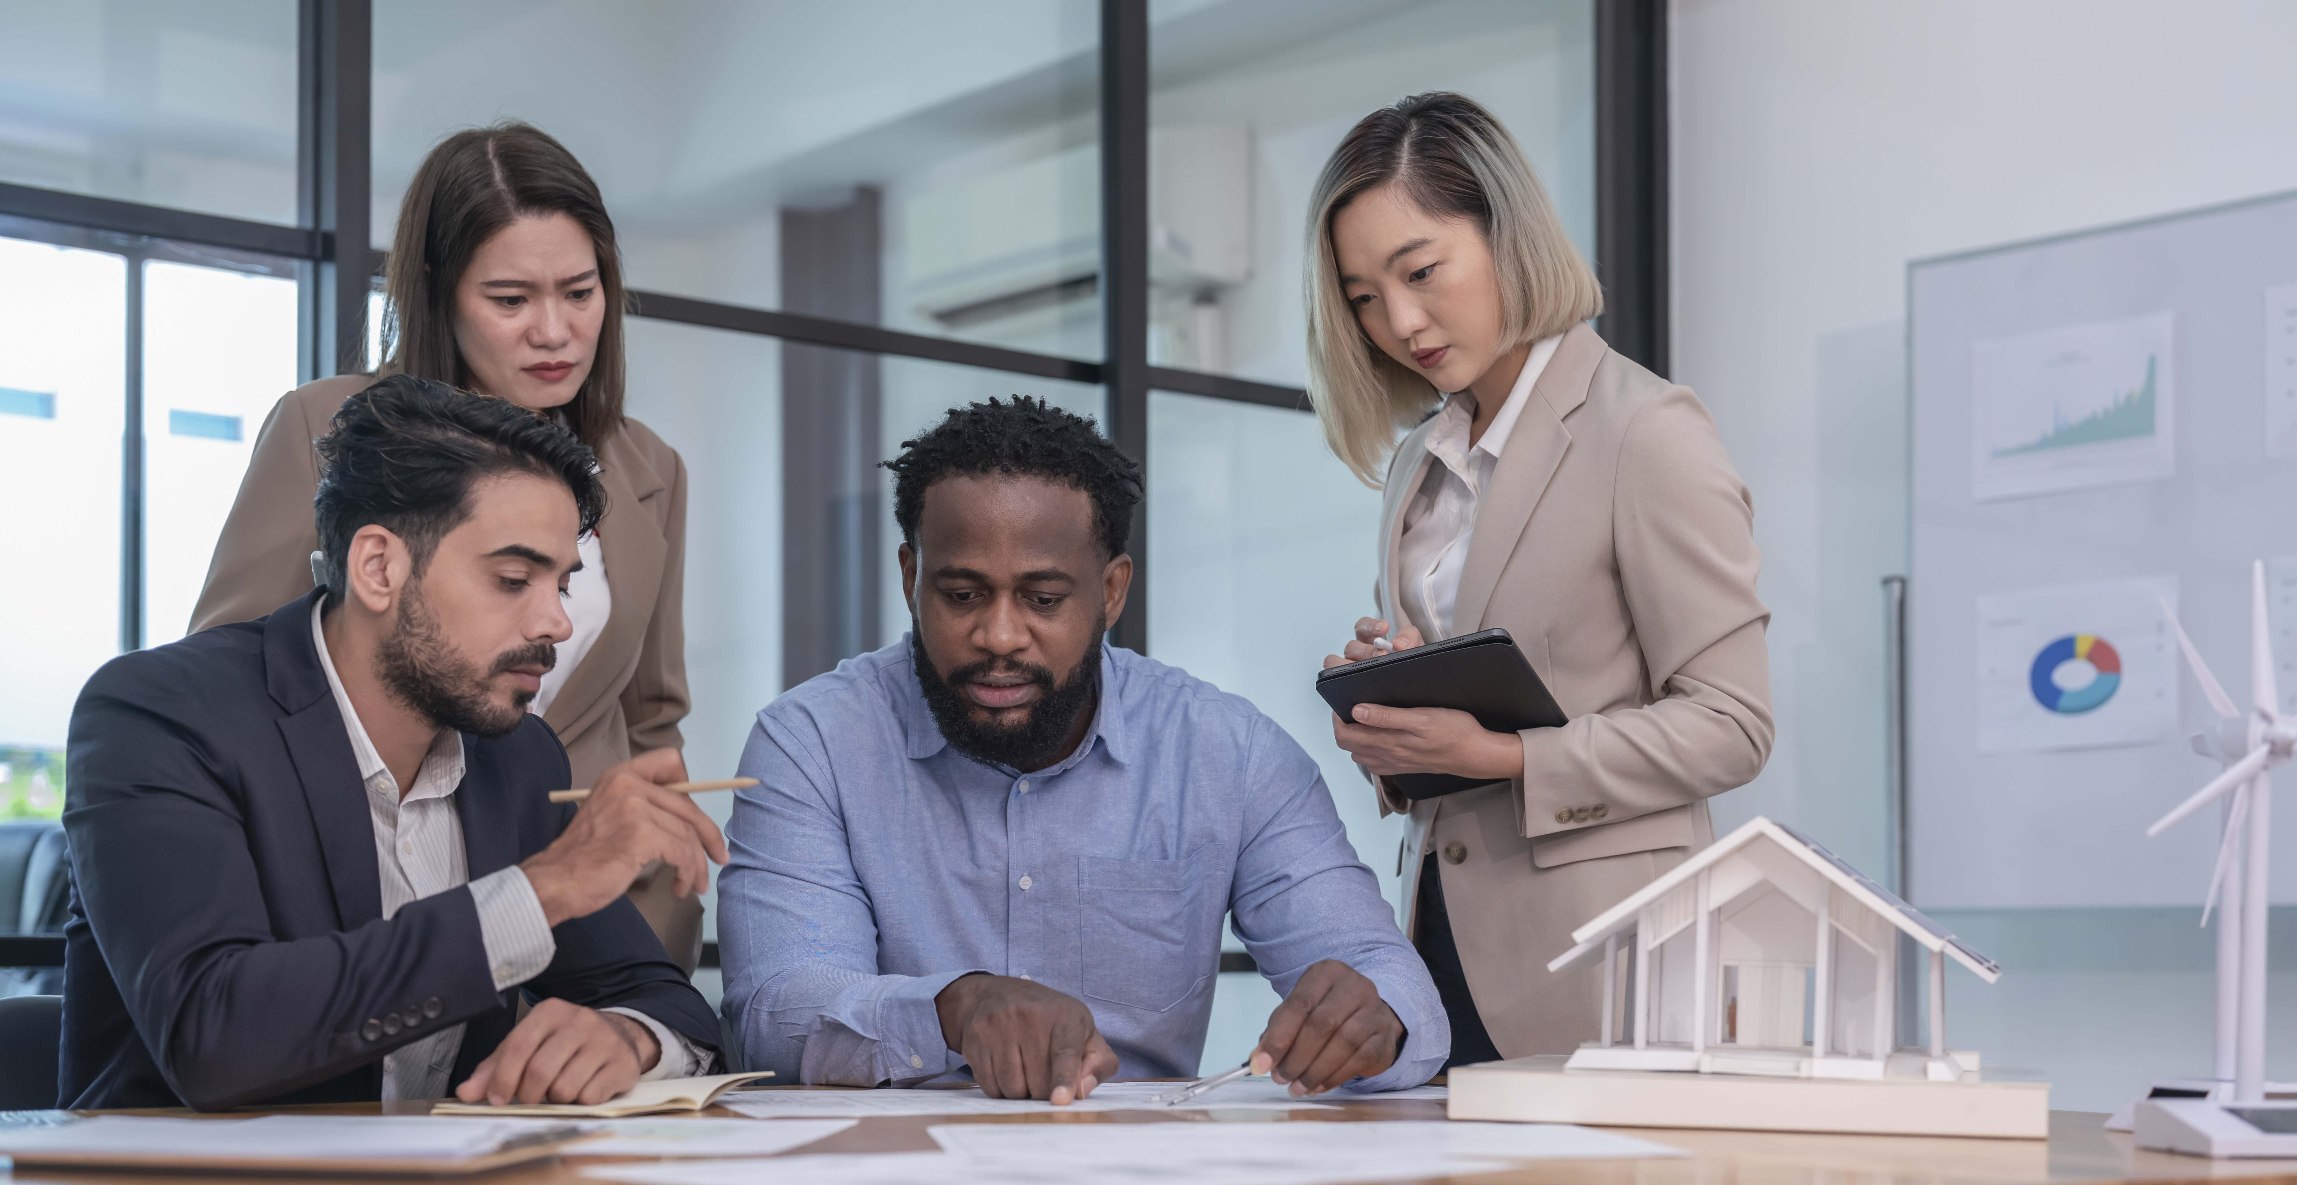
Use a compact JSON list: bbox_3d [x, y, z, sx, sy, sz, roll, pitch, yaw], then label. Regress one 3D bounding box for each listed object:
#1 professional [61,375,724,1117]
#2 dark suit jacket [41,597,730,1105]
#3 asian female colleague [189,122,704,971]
[{"bbox_3d":[-0.520,0.460,2.240,0.560,1.240,0.700,4,-6,-43],"label":"professional"},{"bbox_3d":[-0.530,0.275,2.250,0.530,0.580,0.540,4,-6,-42],"label":"dark suit jacket"},{"bbox_3d":[-0.595,0.395,2.700,0.460,1.570,0.380,2,-5,-30],"label":"asian female colleague"}]

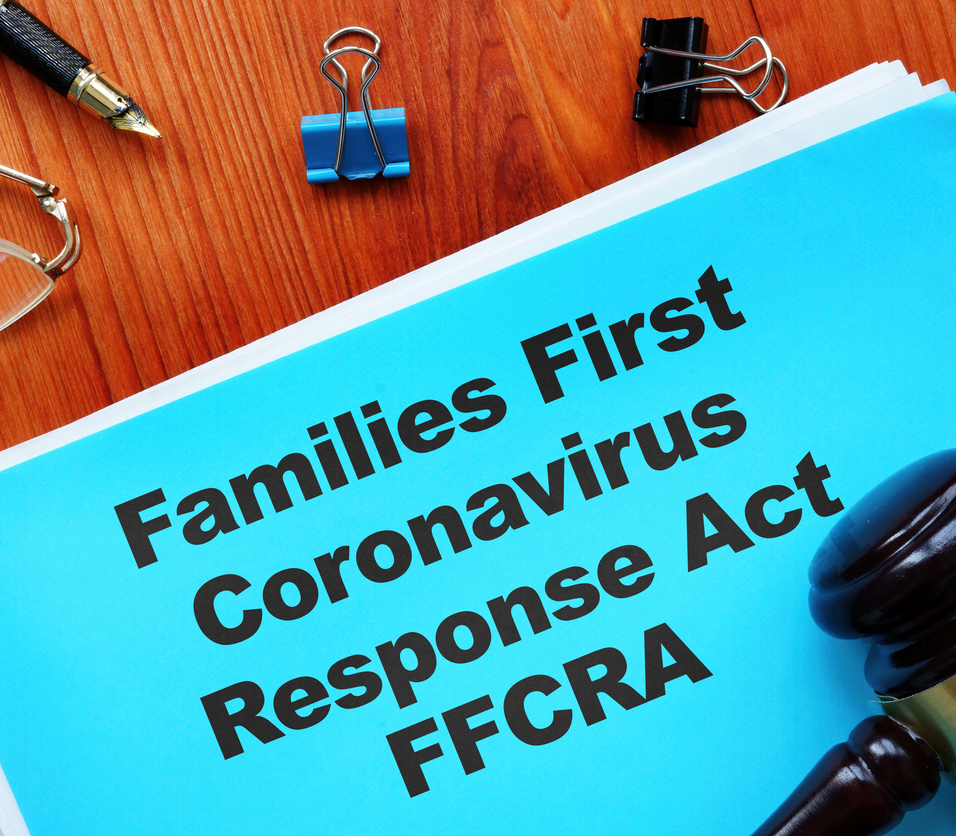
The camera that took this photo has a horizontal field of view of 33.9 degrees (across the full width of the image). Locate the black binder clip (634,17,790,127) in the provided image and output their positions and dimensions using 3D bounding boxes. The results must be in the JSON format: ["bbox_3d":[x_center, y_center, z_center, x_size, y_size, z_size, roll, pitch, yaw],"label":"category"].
[{"bbox_3d":[0.045,-0.064,0.287,0.030,0.021,0.019,5,92,-2],"label":"black binder clip"}]

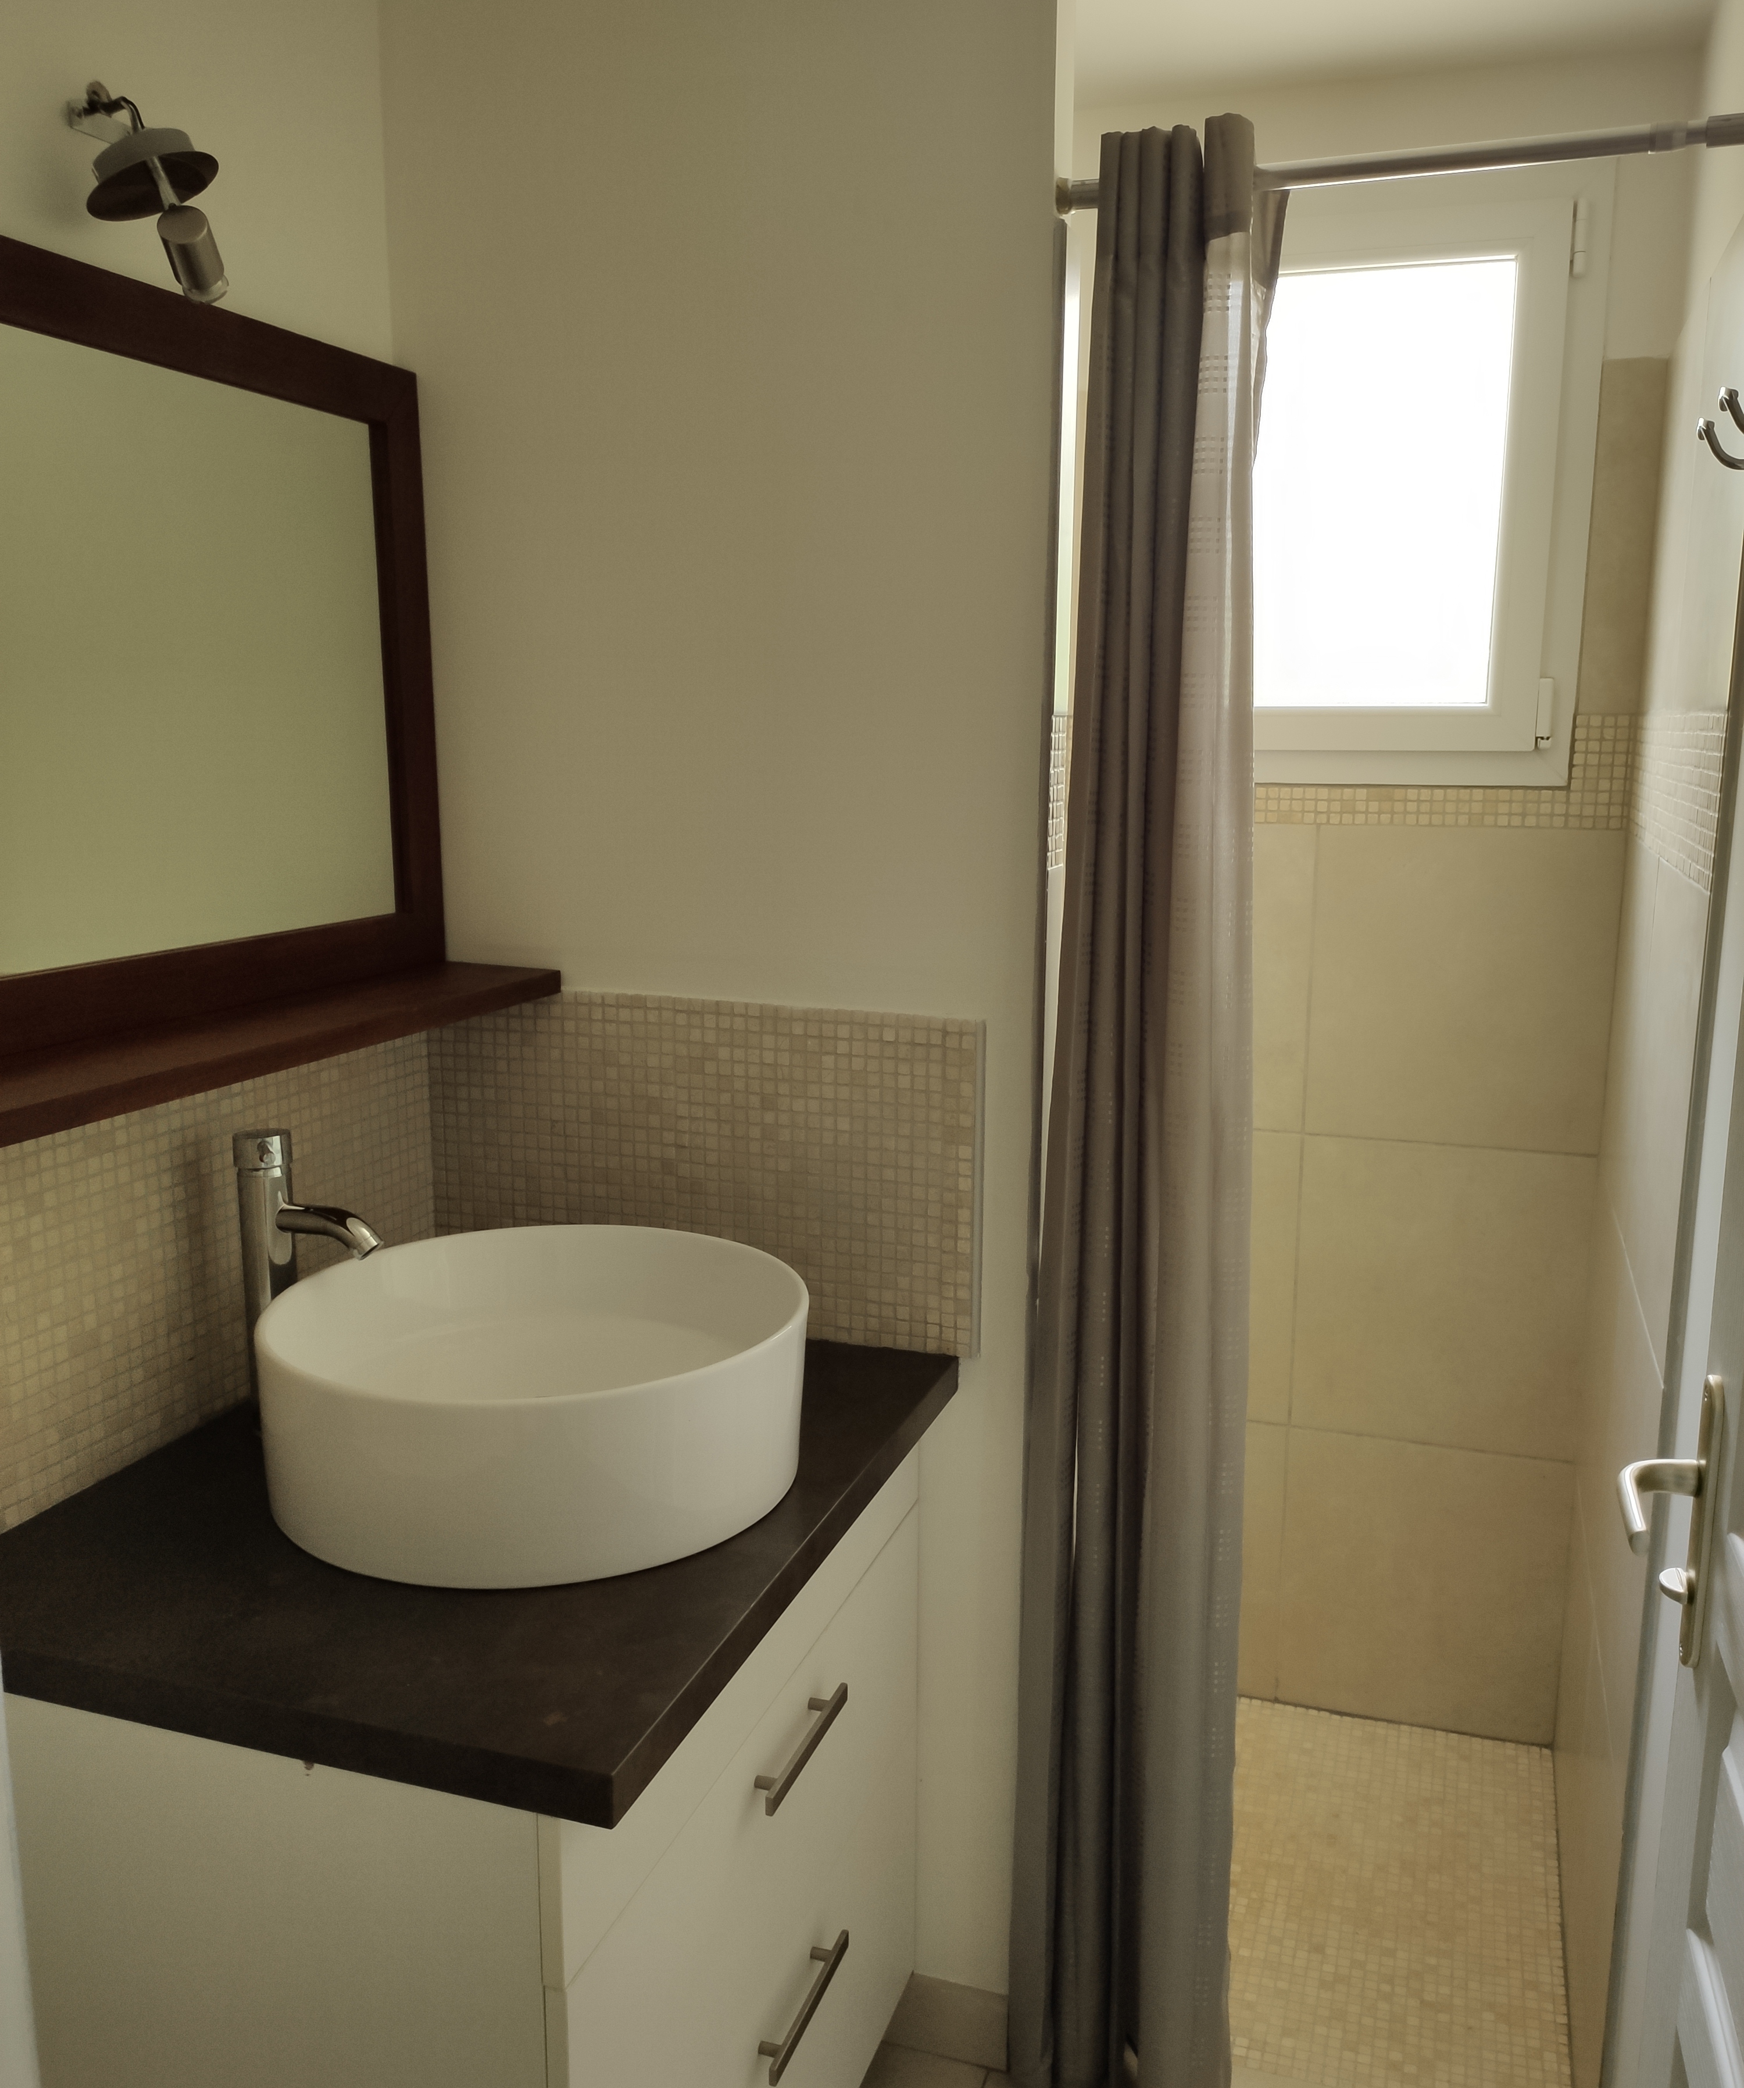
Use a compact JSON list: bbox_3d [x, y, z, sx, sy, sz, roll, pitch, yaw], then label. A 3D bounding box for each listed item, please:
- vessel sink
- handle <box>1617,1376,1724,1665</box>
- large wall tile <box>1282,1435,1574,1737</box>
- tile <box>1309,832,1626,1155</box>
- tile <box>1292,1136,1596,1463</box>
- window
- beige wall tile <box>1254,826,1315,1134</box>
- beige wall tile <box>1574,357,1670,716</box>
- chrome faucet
[{"bbox_3d":[-0.294,0.303,1.554,0.470,0.154,0.470,0,10,0],"label":"vessel sink"},{"bbox_3d":[0.542,0.333,1.191,0.062,0.200,0.140,3,11,17],"label":"handle"},{"bbox_3d":[0.821,0.809,2.619,0.402,0.446,0.010,4,11,19],"label":"large wall tile"},{"bbox_3d":[0.824,-0.078,2.458,0.409,0.447,0.010,4,11,19],"label":"tile"},{"bbox_3d":[0.822,0.365,2.539,0.402,0.454,0.010,4,11,19],"label":"tile"},{"bbox_3d":[0.657,-0.759,2.410,0.618,0.794,0.070,4,11,19],"label":"window"},{"bbox_3d":[0.417,-0.104,2.596,0.447,0.447,0.010,4,11,19],"label":"beige wall tile"},{"bbox_3d":[0.984,-0.664,2.297,0.080,0.451,0.010,4,11,19],"label":"beige wall tile"},{"bbox_3d":[-0.514,0.225,1.613,0.152,0.284,0.052,4,11,19],"label":"chrome faucet"}]

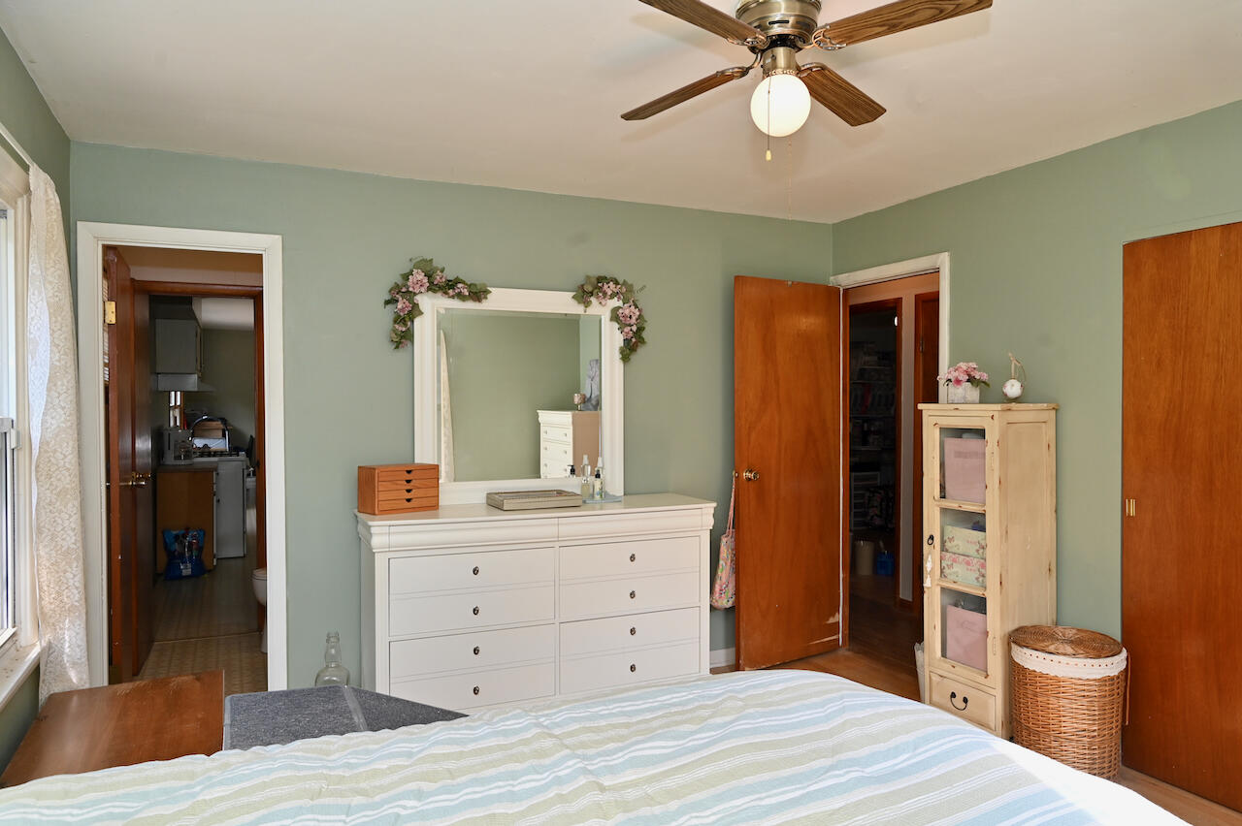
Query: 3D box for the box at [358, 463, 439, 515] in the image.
[{"bbox_3d":[-0.953,0.325,3.565,0.278,0.195,0.170,-1,1,-37],"label":"box"}]

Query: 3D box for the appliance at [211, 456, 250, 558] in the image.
[{"bbox_3d":[-3.861,0.869,7.764,0.670,0.936,0.720,-1,1,-25],"label":"appliance"}]

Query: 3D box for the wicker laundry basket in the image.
[{"bbox_3d":[1.681,1.114,3.139,0.405,0.507,0.405,-1,1,-25],"label":"wicker laundry basket"}]

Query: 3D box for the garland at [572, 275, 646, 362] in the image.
[{"bbox_3d":[-0.054,-0.458,4.059,0.390,0.405,0.120,-1,1,-25],"label":"garland"}]

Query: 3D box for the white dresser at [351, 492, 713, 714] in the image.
[{"bbox_3d":[-0.356,0.894,3.720,1.545,0.951,0.455,-1,1,-24],"label":"white dresser"}]

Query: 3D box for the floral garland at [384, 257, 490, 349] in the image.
[{"bbox_3d":[-0.817,-0.485,3.706,0.460,0.410,0.120,-1,1,-25],"label":"floral garland"}]

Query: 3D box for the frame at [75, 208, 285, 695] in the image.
[{"bbox_3d":[-1.781,0.317,3.400,0.733,2.124,0.130,-1,1,-25],"label":"frame"}]

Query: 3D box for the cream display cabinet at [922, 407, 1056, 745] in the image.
[{"bbox_3d":[1.562,0.660,3.545,0.333,1.405,0.437,-1,1,-25],"label":"cream display cabinet"}]

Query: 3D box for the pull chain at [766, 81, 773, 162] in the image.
[{"bbox_3d":[0.366,-0.724,2.045,0.014,0.205,0.014,-1,1,-25],"label":"pull chain"}]

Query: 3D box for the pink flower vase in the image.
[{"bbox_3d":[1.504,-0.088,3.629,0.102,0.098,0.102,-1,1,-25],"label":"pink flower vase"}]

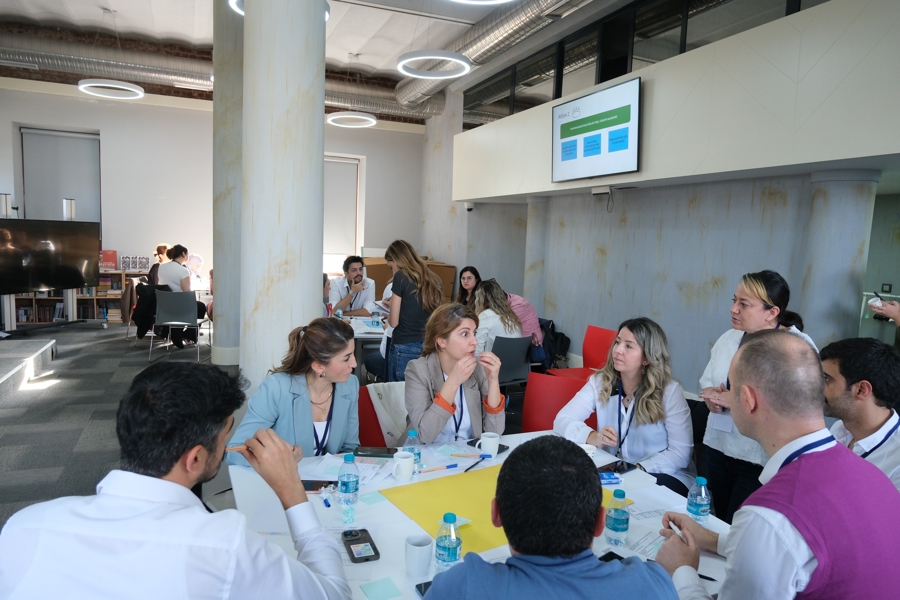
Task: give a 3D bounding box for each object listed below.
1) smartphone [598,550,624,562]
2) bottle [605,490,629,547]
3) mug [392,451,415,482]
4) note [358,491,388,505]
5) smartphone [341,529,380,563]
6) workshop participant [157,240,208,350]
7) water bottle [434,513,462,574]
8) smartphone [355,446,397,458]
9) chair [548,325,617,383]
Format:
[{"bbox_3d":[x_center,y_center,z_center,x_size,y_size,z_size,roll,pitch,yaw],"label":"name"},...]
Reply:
[{"bbox_3d":[0.463,0.687,1.554,0.073,0.009,0.150,-3,7,-40],"label":"smartphone"},{"bbox_3d":[0.461,0.596,1.647,0.060,0.143,0.060,2,6,0],"label":"bottle"},{"bbox_3d":[-0.162,0.562,2.006,0.069,0.083,0.093,7,7,35],"label":"mug"},{"bbox_3d":[-0.246,0.636,1.925,0.075,0.002,0.075,7,7,44],"label":"note"},{"bbox_3d":[-0.245,0.676,1.654,0.080,0.012,0.152,0,6,-22],"label":"smartphone"},{"bbox_3d":[-3.321,-0.043,7.450,0.460,1.280,0.630,5,6,30],"label":"workshop participant"},{"bbox_3d":[-0.002,0.627,1.538,0.066,0.153,0.066,2,6,1],"label":"water bottle"},{"bbox_3d":[-0.289,0.600,2.365,0.163,0.011,0.079,3,6,3],"label":"smartphone"},{"bbox_3d":[1.180,0.669,5.100,0.520,0.800,0.480,-2,8,-37],"label":"chair"}]

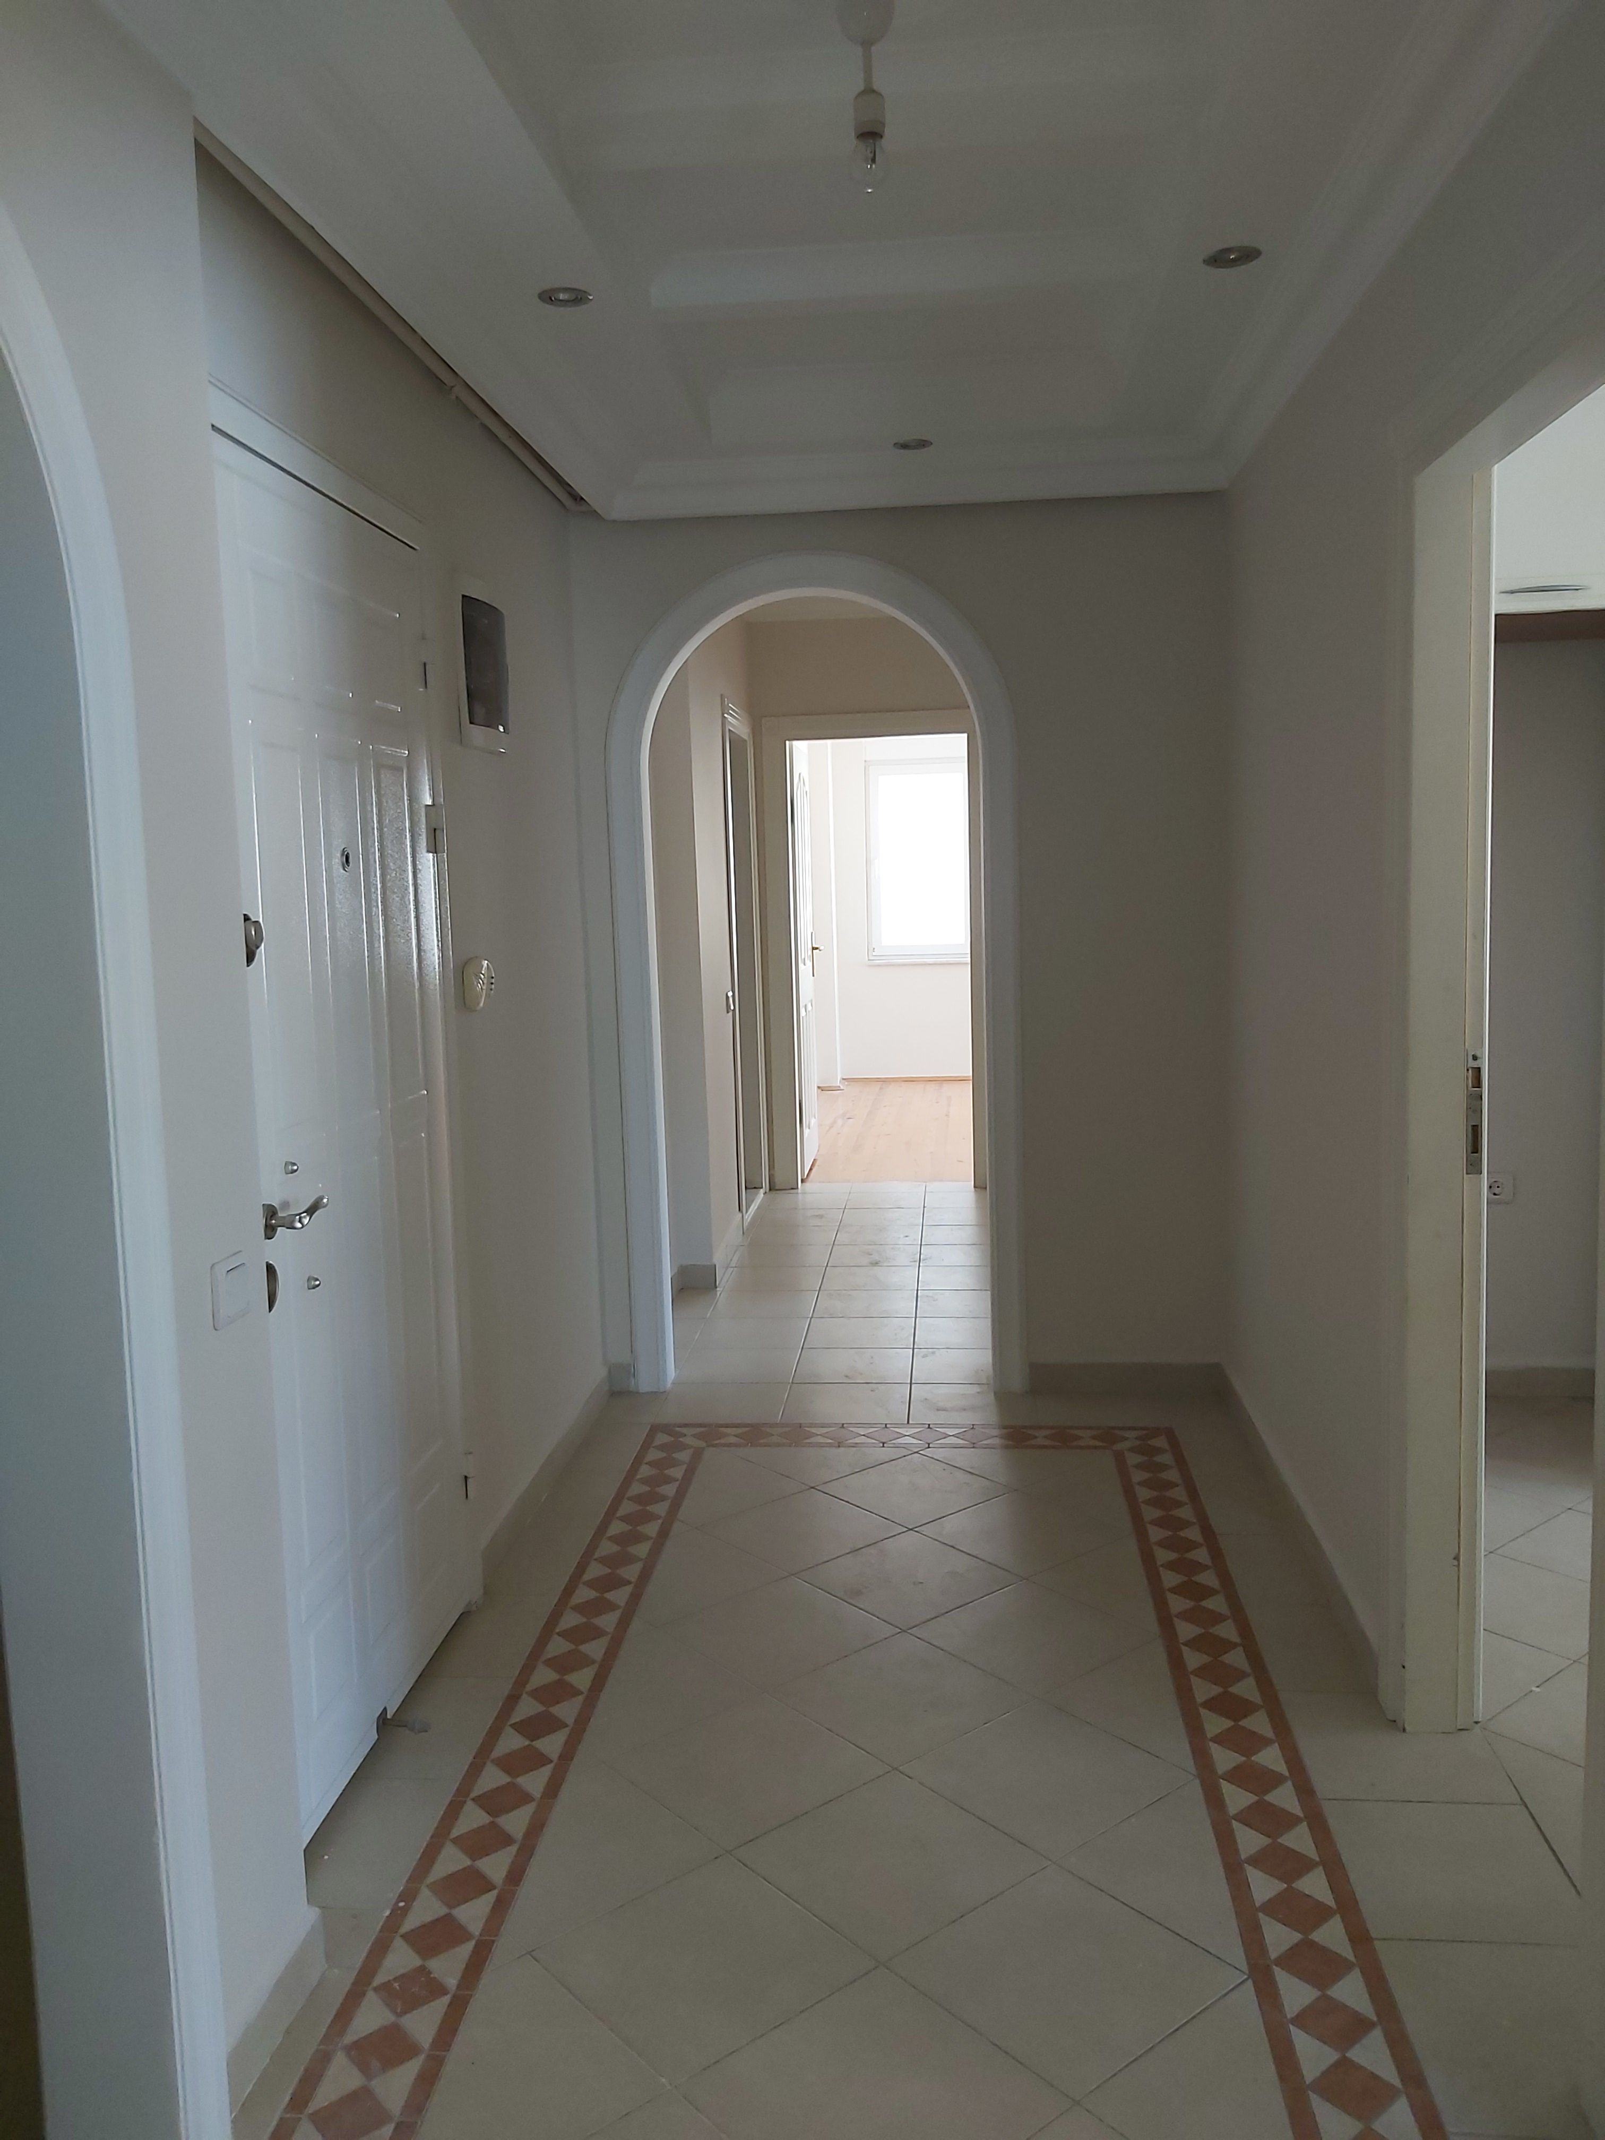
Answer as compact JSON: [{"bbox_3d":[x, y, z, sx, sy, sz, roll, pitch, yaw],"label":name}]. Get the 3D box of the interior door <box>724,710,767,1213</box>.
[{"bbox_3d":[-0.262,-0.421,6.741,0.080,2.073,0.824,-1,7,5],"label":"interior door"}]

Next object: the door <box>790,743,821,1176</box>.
[{"bbox_3d":[0.003,-0.527,7.762,0.040,2.000,0.775,-1,7,5],"label":"door"}]

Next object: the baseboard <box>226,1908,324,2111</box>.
[{"bbox_3d":[-0.663,1.176,2.012,0.014,0.083,0.290,-1,7,5],"label":"baseboard"}]

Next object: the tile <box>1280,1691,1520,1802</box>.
[{"bbox_3d":[0.959,1.103,2.619,0.301,0.010,0.334,-1,7,5],"label":"tile"}]

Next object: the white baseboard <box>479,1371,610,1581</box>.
[{"bbox_3d":[-0.608,0.949,3.858,0.014,0.082,1.292,-1,7,5],"label":"white baseboard"}]

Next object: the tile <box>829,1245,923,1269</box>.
[{"bbox_3d":[0.273,0.701,6.012,0.341,0.010,0.344,-1,7,5],"label":"tile"}]

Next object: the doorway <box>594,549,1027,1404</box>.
[{"bbox_3d":[0.045,-0.234,4.393,1.083,2.248,0.170,-1,7,5],"label":"doorway"}]

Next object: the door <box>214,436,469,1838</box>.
[{"bbox_3d":[-0.760,0.097,2.665,0.055,2.035,0.891,-1,7,5],"label":"door"}]

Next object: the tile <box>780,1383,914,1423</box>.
[{"bbox_3d":[0.122,0.907,4.347,0.335,0.010,0.327,-1,7,5],"label":"tile"}]

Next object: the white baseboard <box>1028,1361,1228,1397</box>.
[{"bbox_3d":[0.884,0.835,4.370,0.534,0.083,0.015,-1,7,5],"label":"white baseboard"}]

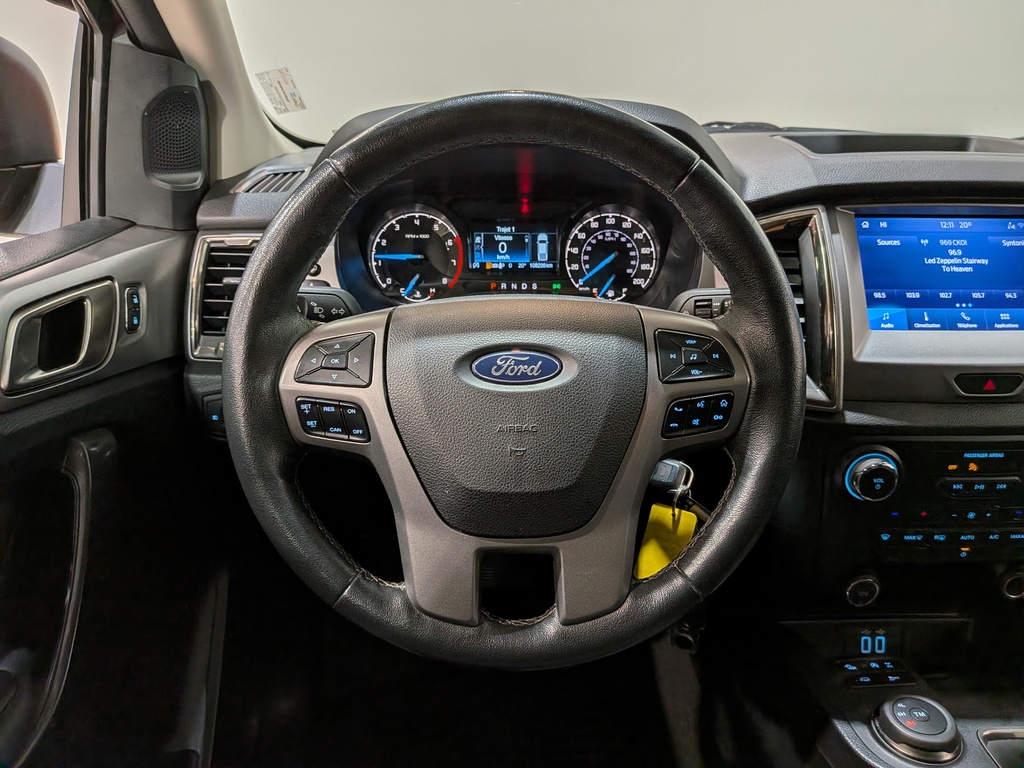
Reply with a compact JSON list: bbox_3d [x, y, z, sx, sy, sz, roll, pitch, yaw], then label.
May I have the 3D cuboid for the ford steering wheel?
[{"bbox_3d":[0.001,-0.002,0.486,0.380,0.380,0.090,0,0,0],"label":"ford steering wheel"}]

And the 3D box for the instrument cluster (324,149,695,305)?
[{"bbox_3d":[0.004,-0.145,0.675,0.345,0.168,0.090,0,3,0],"label":"instrument cluster"}]

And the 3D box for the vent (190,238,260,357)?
[{"bbox_3d":[-0.254,-0.080,0.660,0.083,0.117,0.040,0,-6,0],"label":"vent"}]

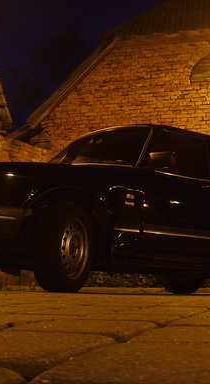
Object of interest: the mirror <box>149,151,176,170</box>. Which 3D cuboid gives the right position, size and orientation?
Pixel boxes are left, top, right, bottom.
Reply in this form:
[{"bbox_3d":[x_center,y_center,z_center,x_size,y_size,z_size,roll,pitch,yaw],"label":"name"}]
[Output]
[{"bbox_3d":[0.423,-0.235,4.270,0.100,0.130,0.190,8,-12,-37],"label":"mirror"}]

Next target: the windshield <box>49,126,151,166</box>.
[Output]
[{"bbox_3d":[-0.157,-0.309,4.933,0.200,0.550,1.420,46,-31,-23],"label":"windshield"}]

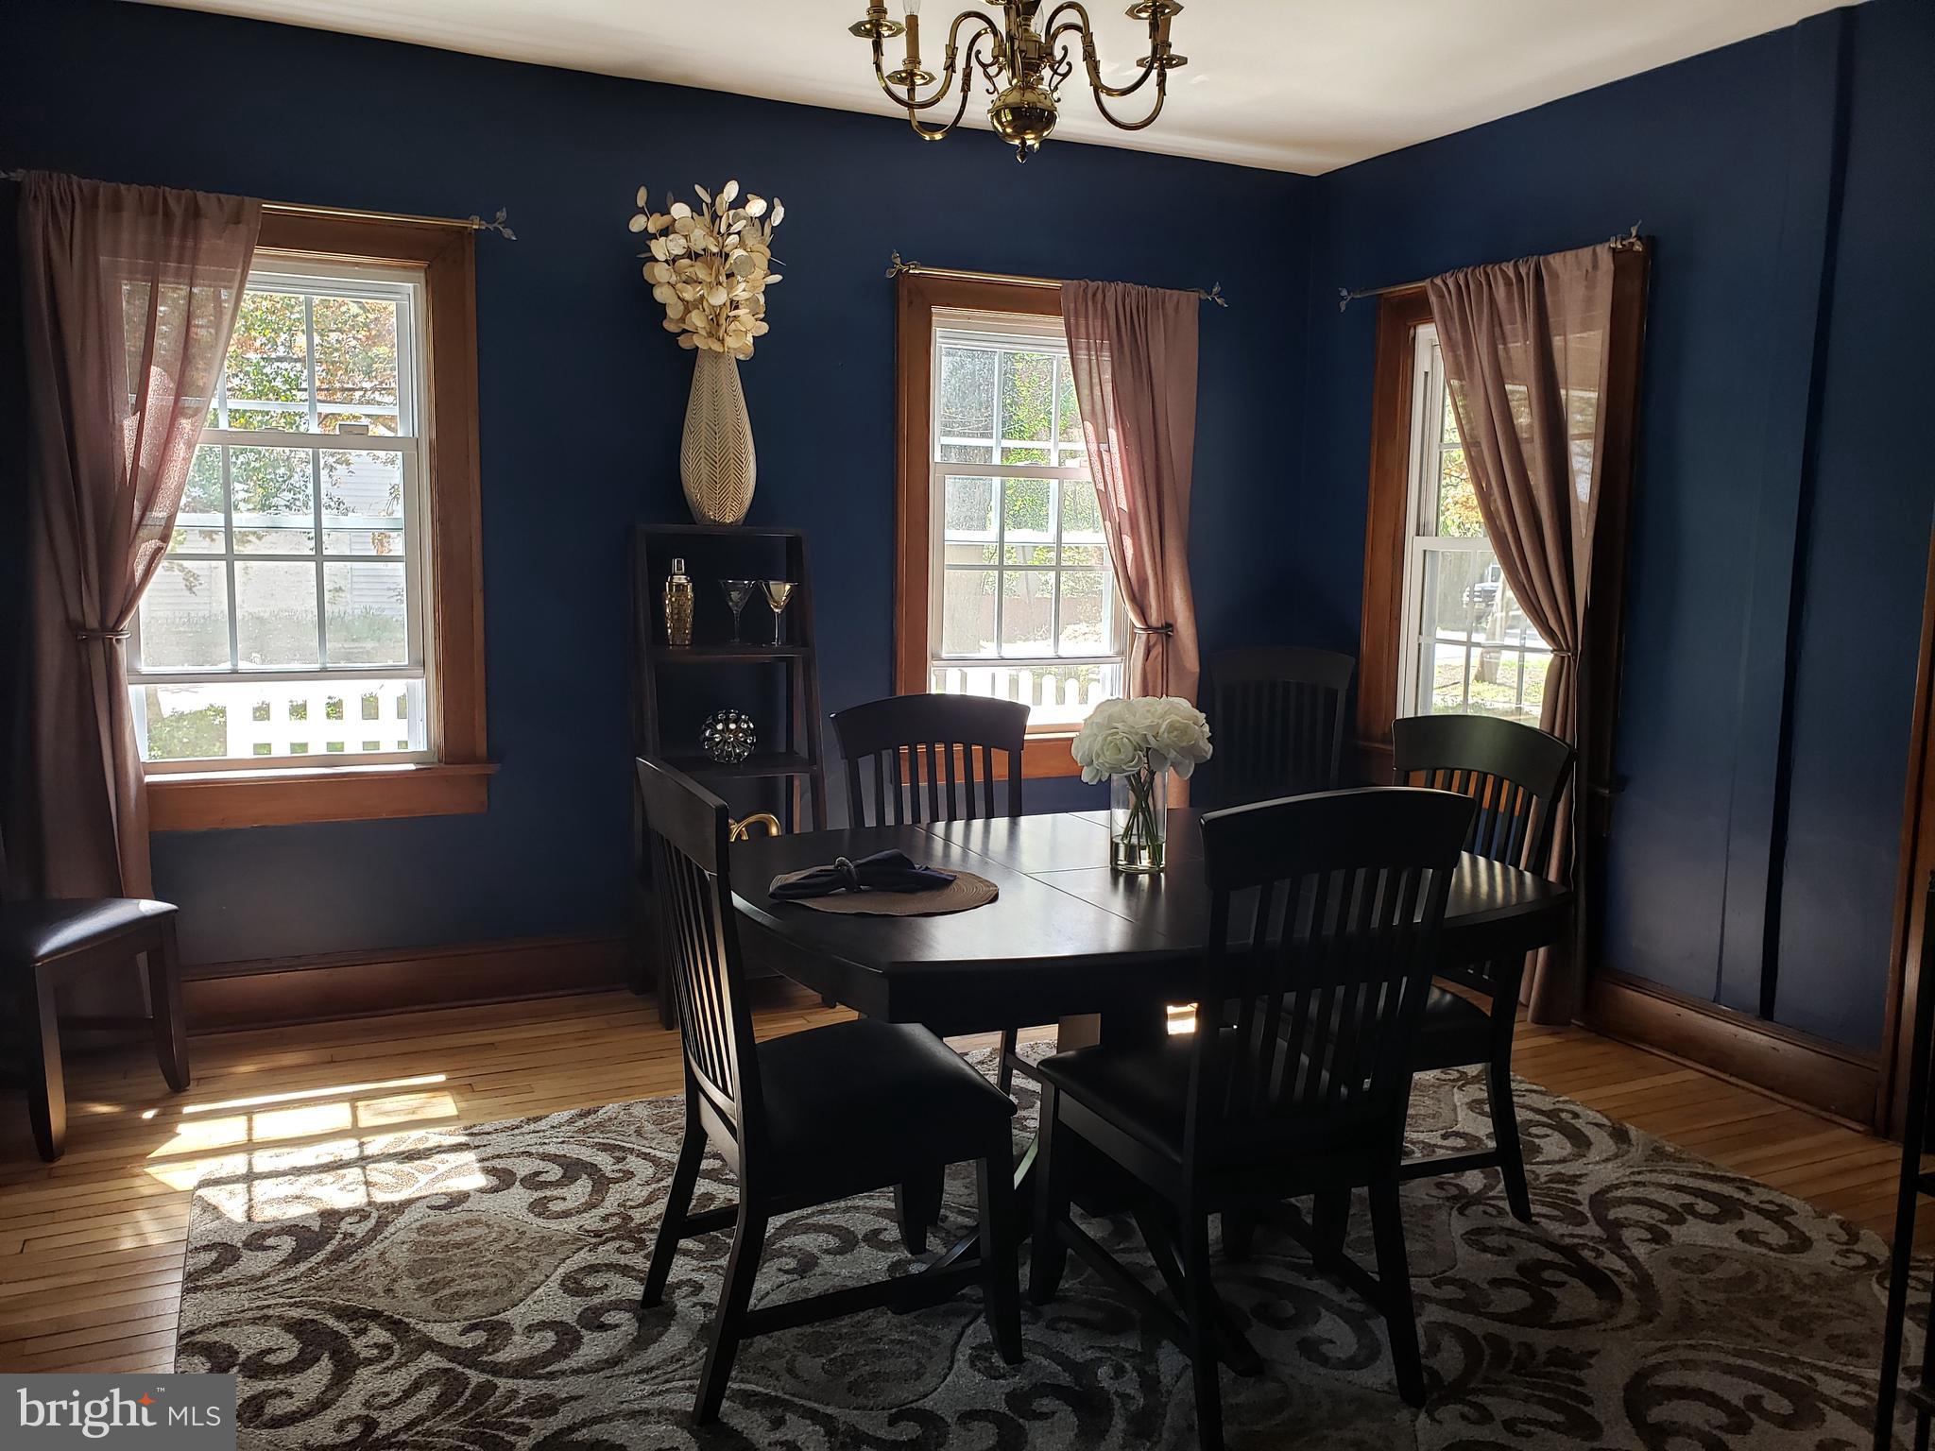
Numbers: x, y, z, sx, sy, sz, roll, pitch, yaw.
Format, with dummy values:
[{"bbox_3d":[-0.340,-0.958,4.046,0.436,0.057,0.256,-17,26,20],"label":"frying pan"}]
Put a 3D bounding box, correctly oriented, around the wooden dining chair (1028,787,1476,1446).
[{"bbox_3d":[0.457,0.573,2.439,0.510,1.010,0.570,-2,7,-25],"label":"wooden dining chair"}]

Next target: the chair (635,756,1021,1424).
[{"bbox_3d":[-0.245,0.551,2.467,0.564,1.002,0.506,-3,8,-24],"label":"chair"}]

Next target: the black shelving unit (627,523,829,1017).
[{"bbox_3d":[-0.694,0.125,4.240,0.517,1.394,0.408,-3,8,-26],"label":"black shelving unit"}]

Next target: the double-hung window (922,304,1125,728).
[{"bbox_3d":[0.221,-0.688,4.972,0.780,1.380,0.100,-2,7,-25],"label":"double-hung window"}]

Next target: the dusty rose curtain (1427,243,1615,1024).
[{"bbox_3d":[1.565,-0.247,4.320,0.122,2.176,0.734,-3,8,-26],"label":"dusty rose curtain"}]

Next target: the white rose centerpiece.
[{"bbox_3d":[0.329,0.109,2.772,0.270,0.330,0.270,1,7,0],"label":"white rose centerpiece"}]

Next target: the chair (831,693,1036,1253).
[{"bbox_3d":[0.027,0.457,3.374,0.510,1.010,0.560,-2,7,-25],"label":"chair"}]

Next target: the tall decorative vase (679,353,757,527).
[{"bbox_3d":[-0.734,-0.856,4.299,0.225,0.500,0.225,-2,7,-25],"label":"tall decorative vase"}]

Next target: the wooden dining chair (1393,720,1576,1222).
[{"bbox_3d":[0.833,0.500,2.969,0.564,1.002,0.506,-3,8,-24],"label":"wooden dining chair"}]

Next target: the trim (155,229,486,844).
[{"bbox_3d":[-1.853,-0.546,3.939,1.074,1.646,0.095,-3,8,-26],"label":"trim"}]

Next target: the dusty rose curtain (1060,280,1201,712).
[{"bbox_3d":[0.557,-0.378,5.034,0.580,2.180,0.130,-2,7,-25],"label":"dusty rose curtain"}]

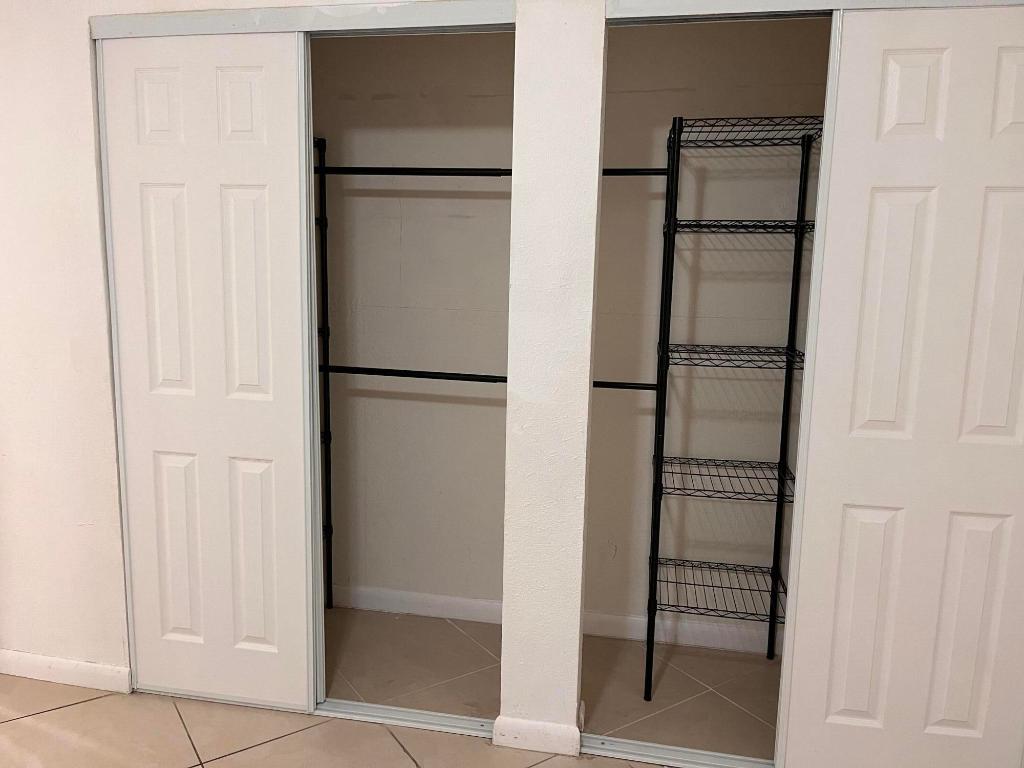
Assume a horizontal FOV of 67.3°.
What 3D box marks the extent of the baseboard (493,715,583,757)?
[{"bbox_3d":[0.073,1.017,2.232,0.250,0.086,0.025,3,8,11],"label":"baseboard"}]

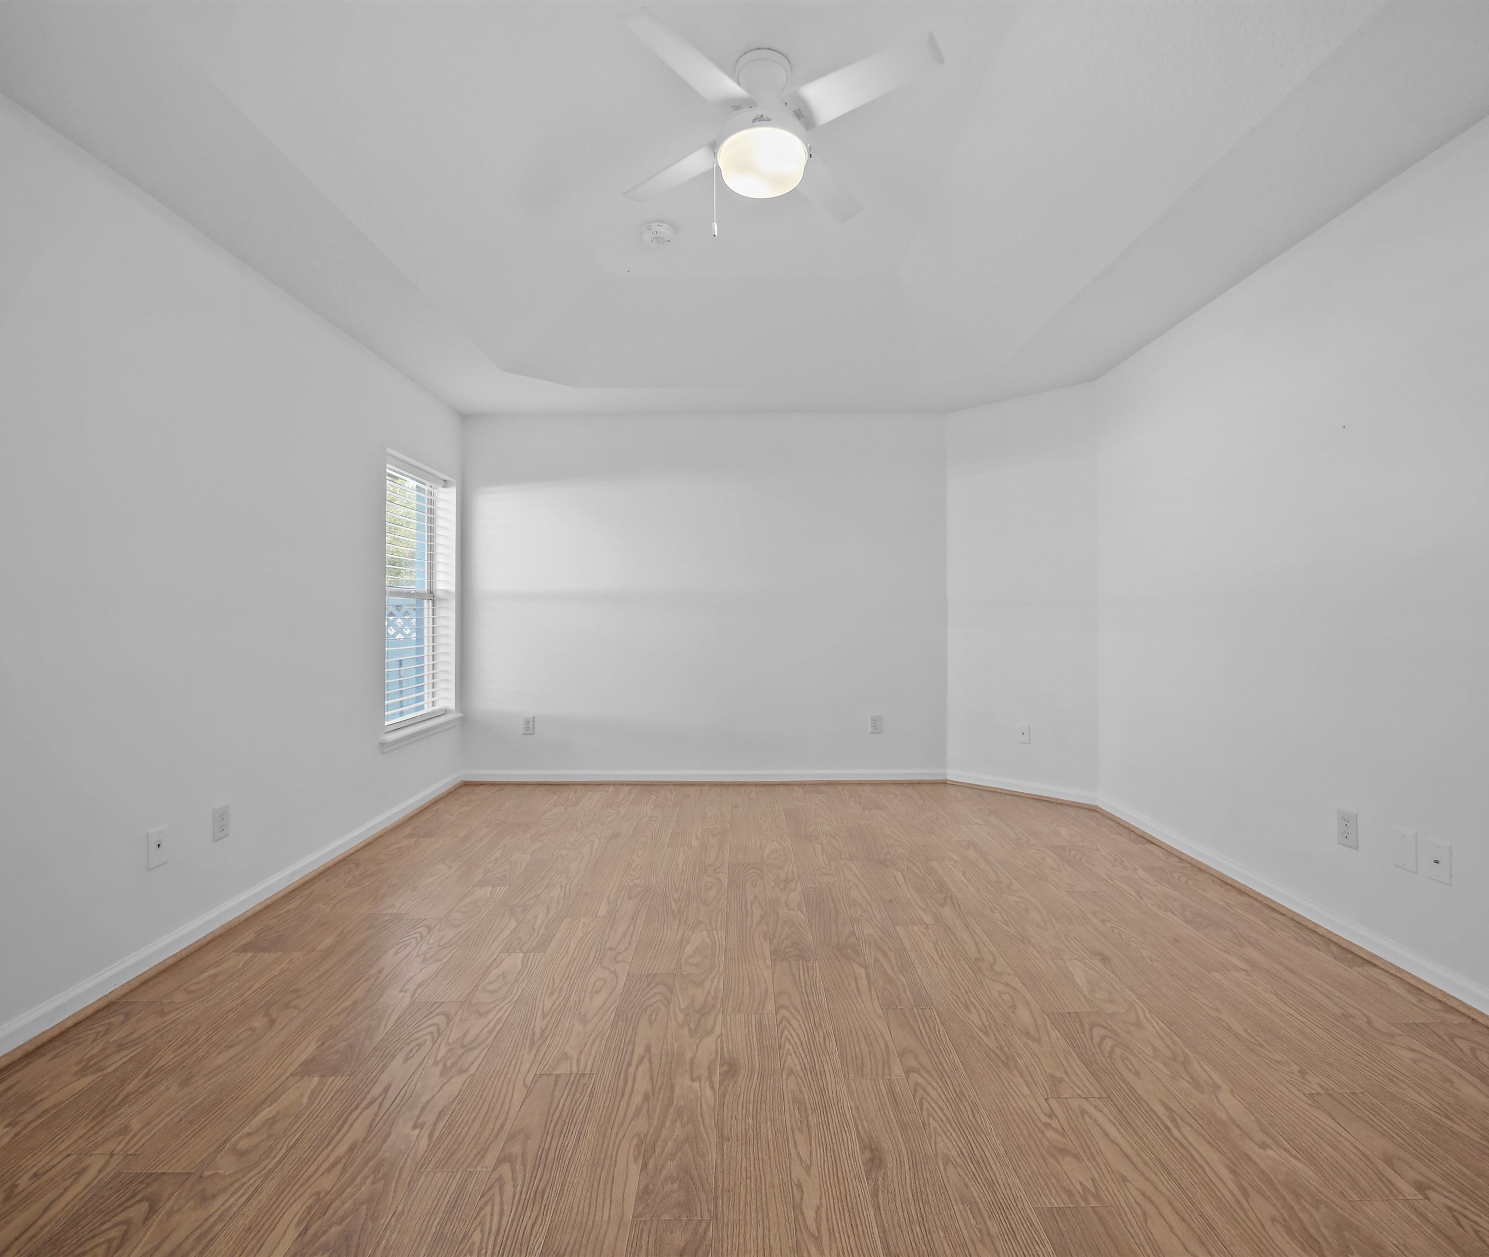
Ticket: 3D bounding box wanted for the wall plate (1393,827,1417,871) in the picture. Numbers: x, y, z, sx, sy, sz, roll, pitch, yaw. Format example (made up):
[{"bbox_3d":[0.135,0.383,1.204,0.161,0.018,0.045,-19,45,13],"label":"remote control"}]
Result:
[{"bbox_3d":[1.985,0.662,2.036,0.007,0.122,0.076,0,0,0],"label":"wall plate"}]

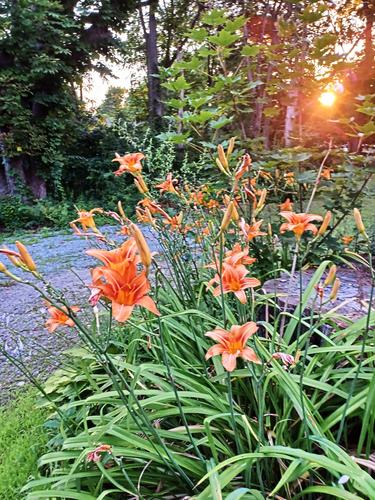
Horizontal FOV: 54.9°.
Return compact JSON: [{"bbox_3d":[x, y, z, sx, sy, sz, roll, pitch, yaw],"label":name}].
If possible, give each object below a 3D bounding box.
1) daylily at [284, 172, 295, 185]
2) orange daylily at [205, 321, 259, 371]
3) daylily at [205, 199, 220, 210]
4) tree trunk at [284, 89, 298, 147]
[{"bbox_3d":[0.706,-0.495,2.500,0.075,0.080,0.070,3,13,11],"label":"daylily"},{"bbox_3d":[0.093,0.203,0.750,0.113,0.092,0.080,0,-2,0],"label":"orange daylily"},{"bbox_3d":[0.132,-0.239,1.900,0.085,0.068,0.080,0,-3,0],"label":"daylily"},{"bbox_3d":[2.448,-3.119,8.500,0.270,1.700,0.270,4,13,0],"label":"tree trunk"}]

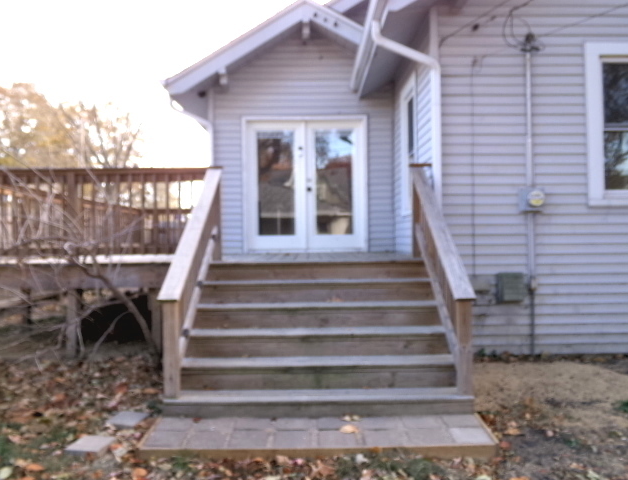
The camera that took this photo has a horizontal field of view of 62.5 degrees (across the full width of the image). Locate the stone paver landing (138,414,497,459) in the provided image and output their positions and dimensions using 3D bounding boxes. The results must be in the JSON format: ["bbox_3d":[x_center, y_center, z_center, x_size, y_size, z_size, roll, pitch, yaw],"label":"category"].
[{"bbox_3d":[0.022,1.207,3.190,2.060,0.085,0.480,-1,0,0],"label":"stone paver landing"}]

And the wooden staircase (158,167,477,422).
[{"bbox_3d":[0.030,0.236,4.200,2.110,1.880,1.600,-1,0,0],"label":"wooden staircase"}]

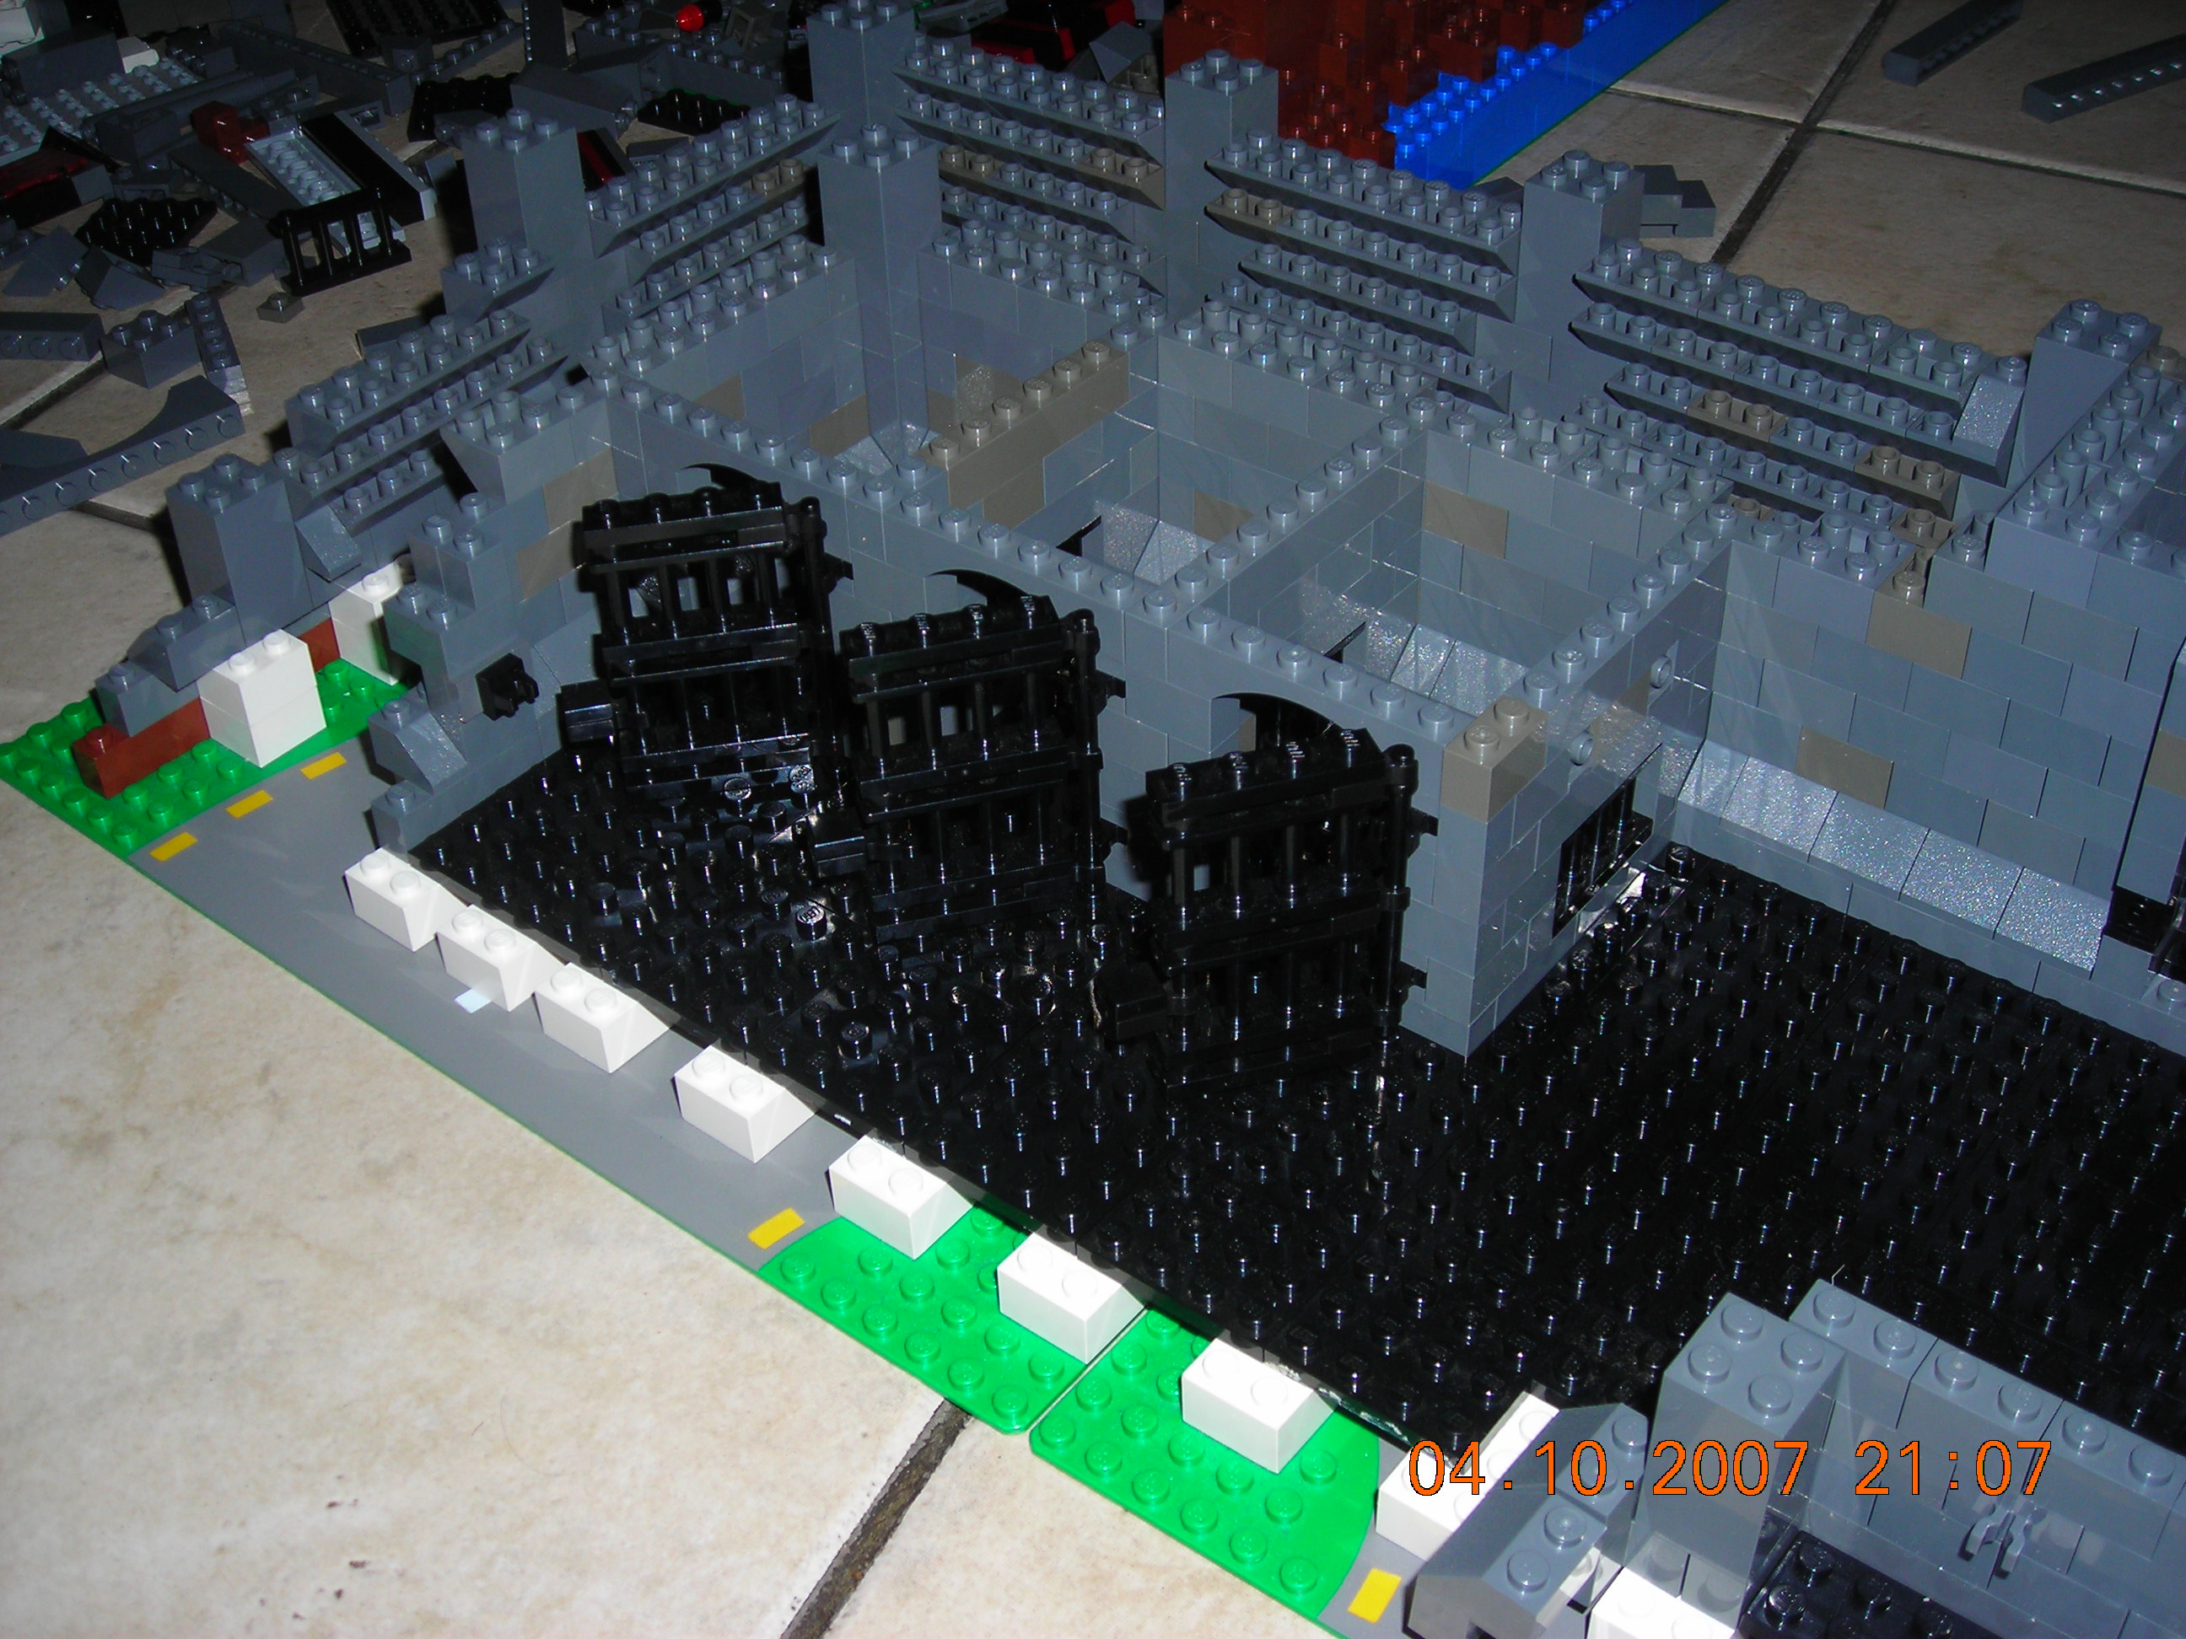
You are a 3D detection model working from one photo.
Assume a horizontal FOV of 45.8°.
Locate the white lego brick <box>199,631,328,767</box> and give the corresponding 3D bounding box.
[{"bbox_3d":[-0.154,-0.024,0.476,0.016,0.020,0.016,25,47,30],"label":"white lego brick"}]

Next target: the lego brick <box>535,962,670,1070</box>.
[{"bbox_3d":[-0.078,0.029,0.415,0.016,0.011,0.016,25,46,30],"label":"lego brick"}]

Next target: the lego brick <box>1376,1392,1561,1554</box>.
[{"bbox_3d":[0.052,0.085,0.339,0.016,0.010,0.030,25,47,30],"label":"lego brick"}]

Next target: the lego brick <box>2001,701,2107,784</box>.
[{"bbox_3d":[0.143,-0.013,0.381,0.016,0.010,0.008,25,47,30],"label":"lego brick"}]

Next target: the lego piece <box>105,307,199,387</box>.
[{"bbox_3d":[-0.222,-0.111,0.611,0.016,0.011,0.016,23,45,28],"label":"lego piece"}]

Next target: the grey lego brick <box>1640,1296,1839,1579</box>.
[{"bbox_3d":[0.077,0.073,0.307,0.016,0.030,0.016,25,46,29],"label":"grey lego brick"}]

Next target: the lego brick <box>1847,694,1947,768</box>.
[{"bbox_3d":[0.127,-0.015,0.404,0.016,0.010,0.008,25,46,30],"label":"lego brick"}]

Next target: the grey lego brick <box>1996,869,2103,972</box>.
[{"bbox_3d":[0.148,0.014,0.393,0.016,0.010,0.016,25,47,30],"label":"grey lego brick"}]

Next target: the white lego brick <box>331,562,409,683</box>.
[{"bbox_3d":[-0.135,-0.040,0.495,0.016,0.020,0.016,25,47,30],"label":"white lego brick"}]

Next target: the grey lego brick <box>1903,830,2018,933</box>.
[{"bbox_3d":[0.136,0.008,0.401,0.016,0.010,0.016,25,47,30],"label":"grey lego brick"}]

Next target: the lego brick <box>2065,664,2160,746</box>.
[{"bbox_3d":[0.148,-0.018,0.372,0.016,0.010,0.008,25,47,30],"label":"lego brick"}]

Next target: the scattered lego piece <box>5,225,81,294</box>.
[{"bbox_3d":[-0.259,-0.136,0.643,0.016,0.011,0.016,-36,26,31],"label":"scattered lego piece"}]

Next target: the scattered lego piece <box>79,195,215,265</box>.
[{"bbox_3d":[-0.242,-0.149,0.657,0.032,0.005,0.032,4,39,7],"label":"scattered lego piece"}]

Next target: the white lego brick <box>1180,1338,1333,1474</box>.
[{"bbox_3d":[0.023,0.076,0.351,0.016,0.011,0.016,25,46,29],"label":"white lego brick"}]

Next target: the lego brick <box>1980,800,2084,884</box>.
[{"bbox_3d":[0.146,0.000,0.396,0.016,0.010,0.013,25,46,29],"label":"lego brick"}]

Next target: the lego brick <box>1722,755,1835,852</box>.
[{"bbox_3d":[0.112,-0.004,0.417,0.016,0.010,0.016,25,46,29],"label":"lego brick"}]

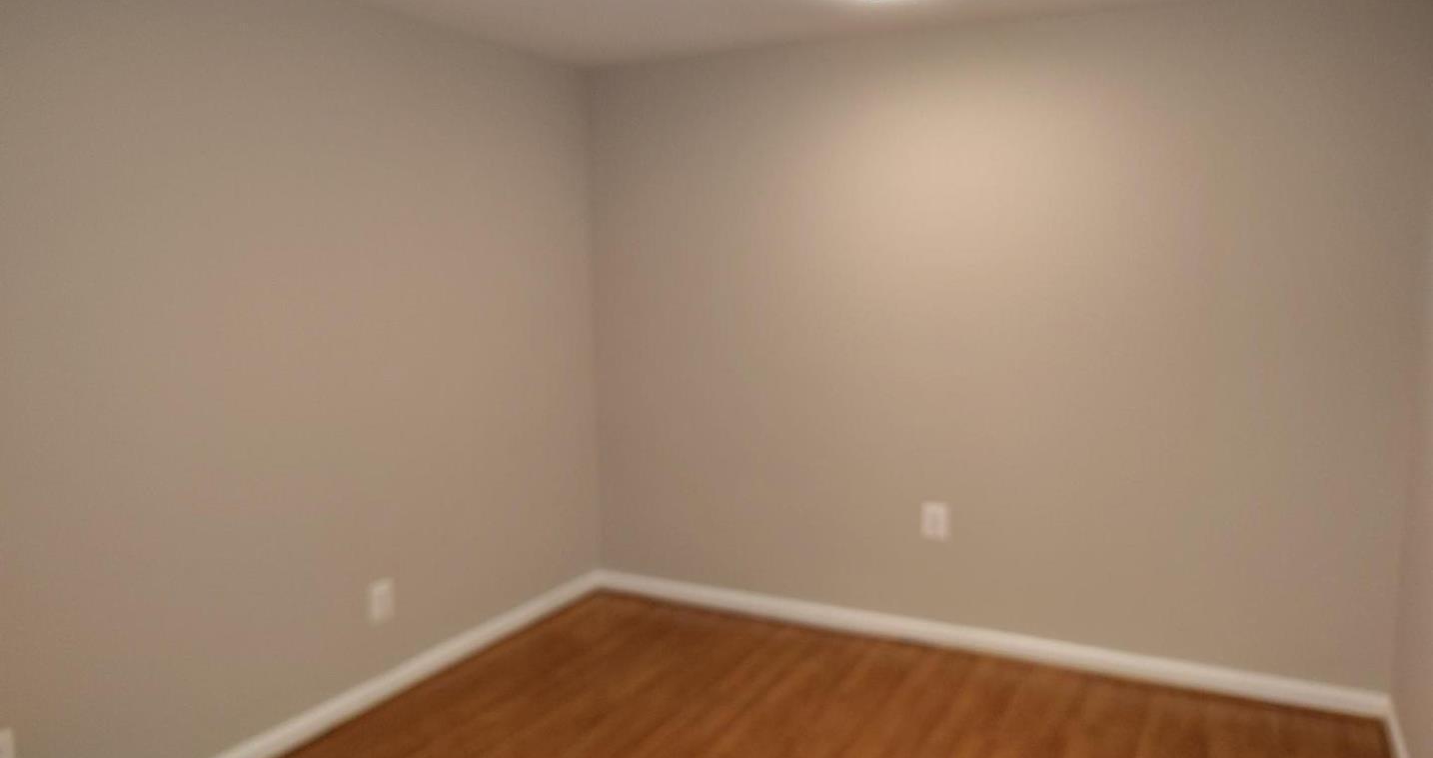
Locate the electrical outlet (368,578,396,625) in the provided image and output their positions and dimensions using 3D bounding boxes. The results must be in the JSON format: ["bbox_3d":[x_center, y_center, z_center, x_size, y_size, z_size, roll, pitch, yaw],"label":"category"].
[{"bbox_3d":[-1.036,0.688,3.088,0.012,0.122,0.080,3,8,28],"label":"electrical outlet"}]

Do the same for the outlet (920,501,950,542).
[{"bbox_3d":[0.755,0.491,3.442,0.080,0.122,0.012,3,8,28],"label":"outlet"}]

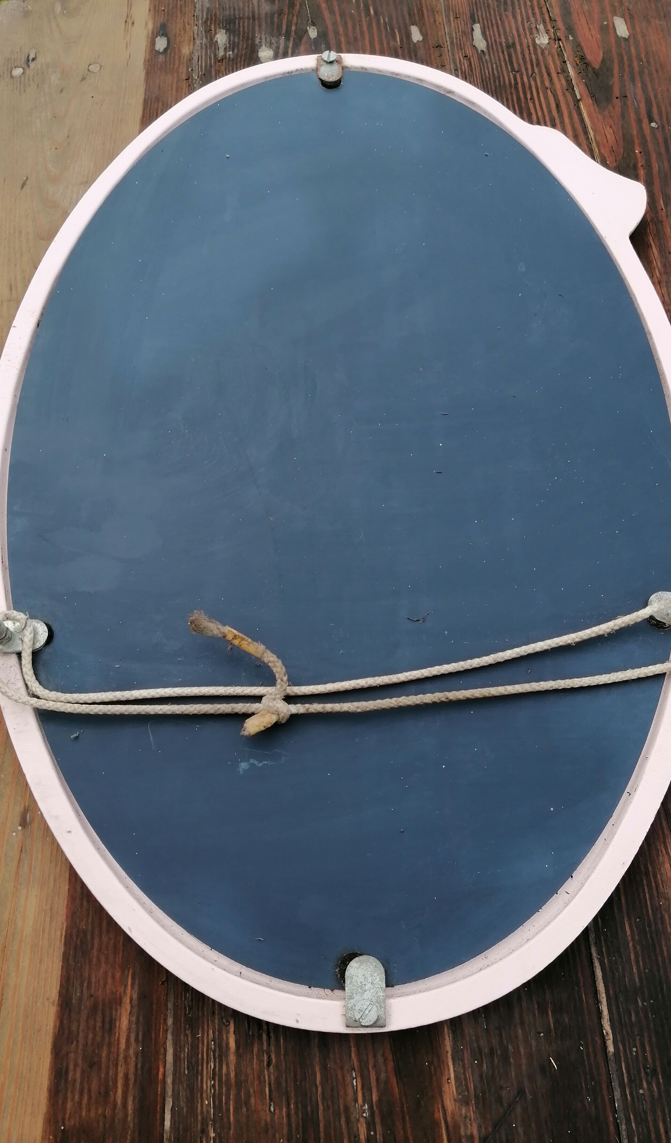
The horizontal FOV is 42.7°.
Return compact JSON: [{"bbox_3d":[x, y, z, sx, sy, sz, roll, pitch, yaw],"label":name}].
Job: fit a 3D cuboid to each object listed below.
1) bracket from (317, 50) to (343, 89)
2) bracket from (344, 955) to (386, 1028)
[{"bbox_3d":[-0.005,-0.432,0.733,0.022,0.010,0.032,-3,66,0],"label":"bracket"},{"bbox_3d":[0.016,0.217,0.444,0.021,0.006,0.033,-3,66,0],"label":"bracket"}]

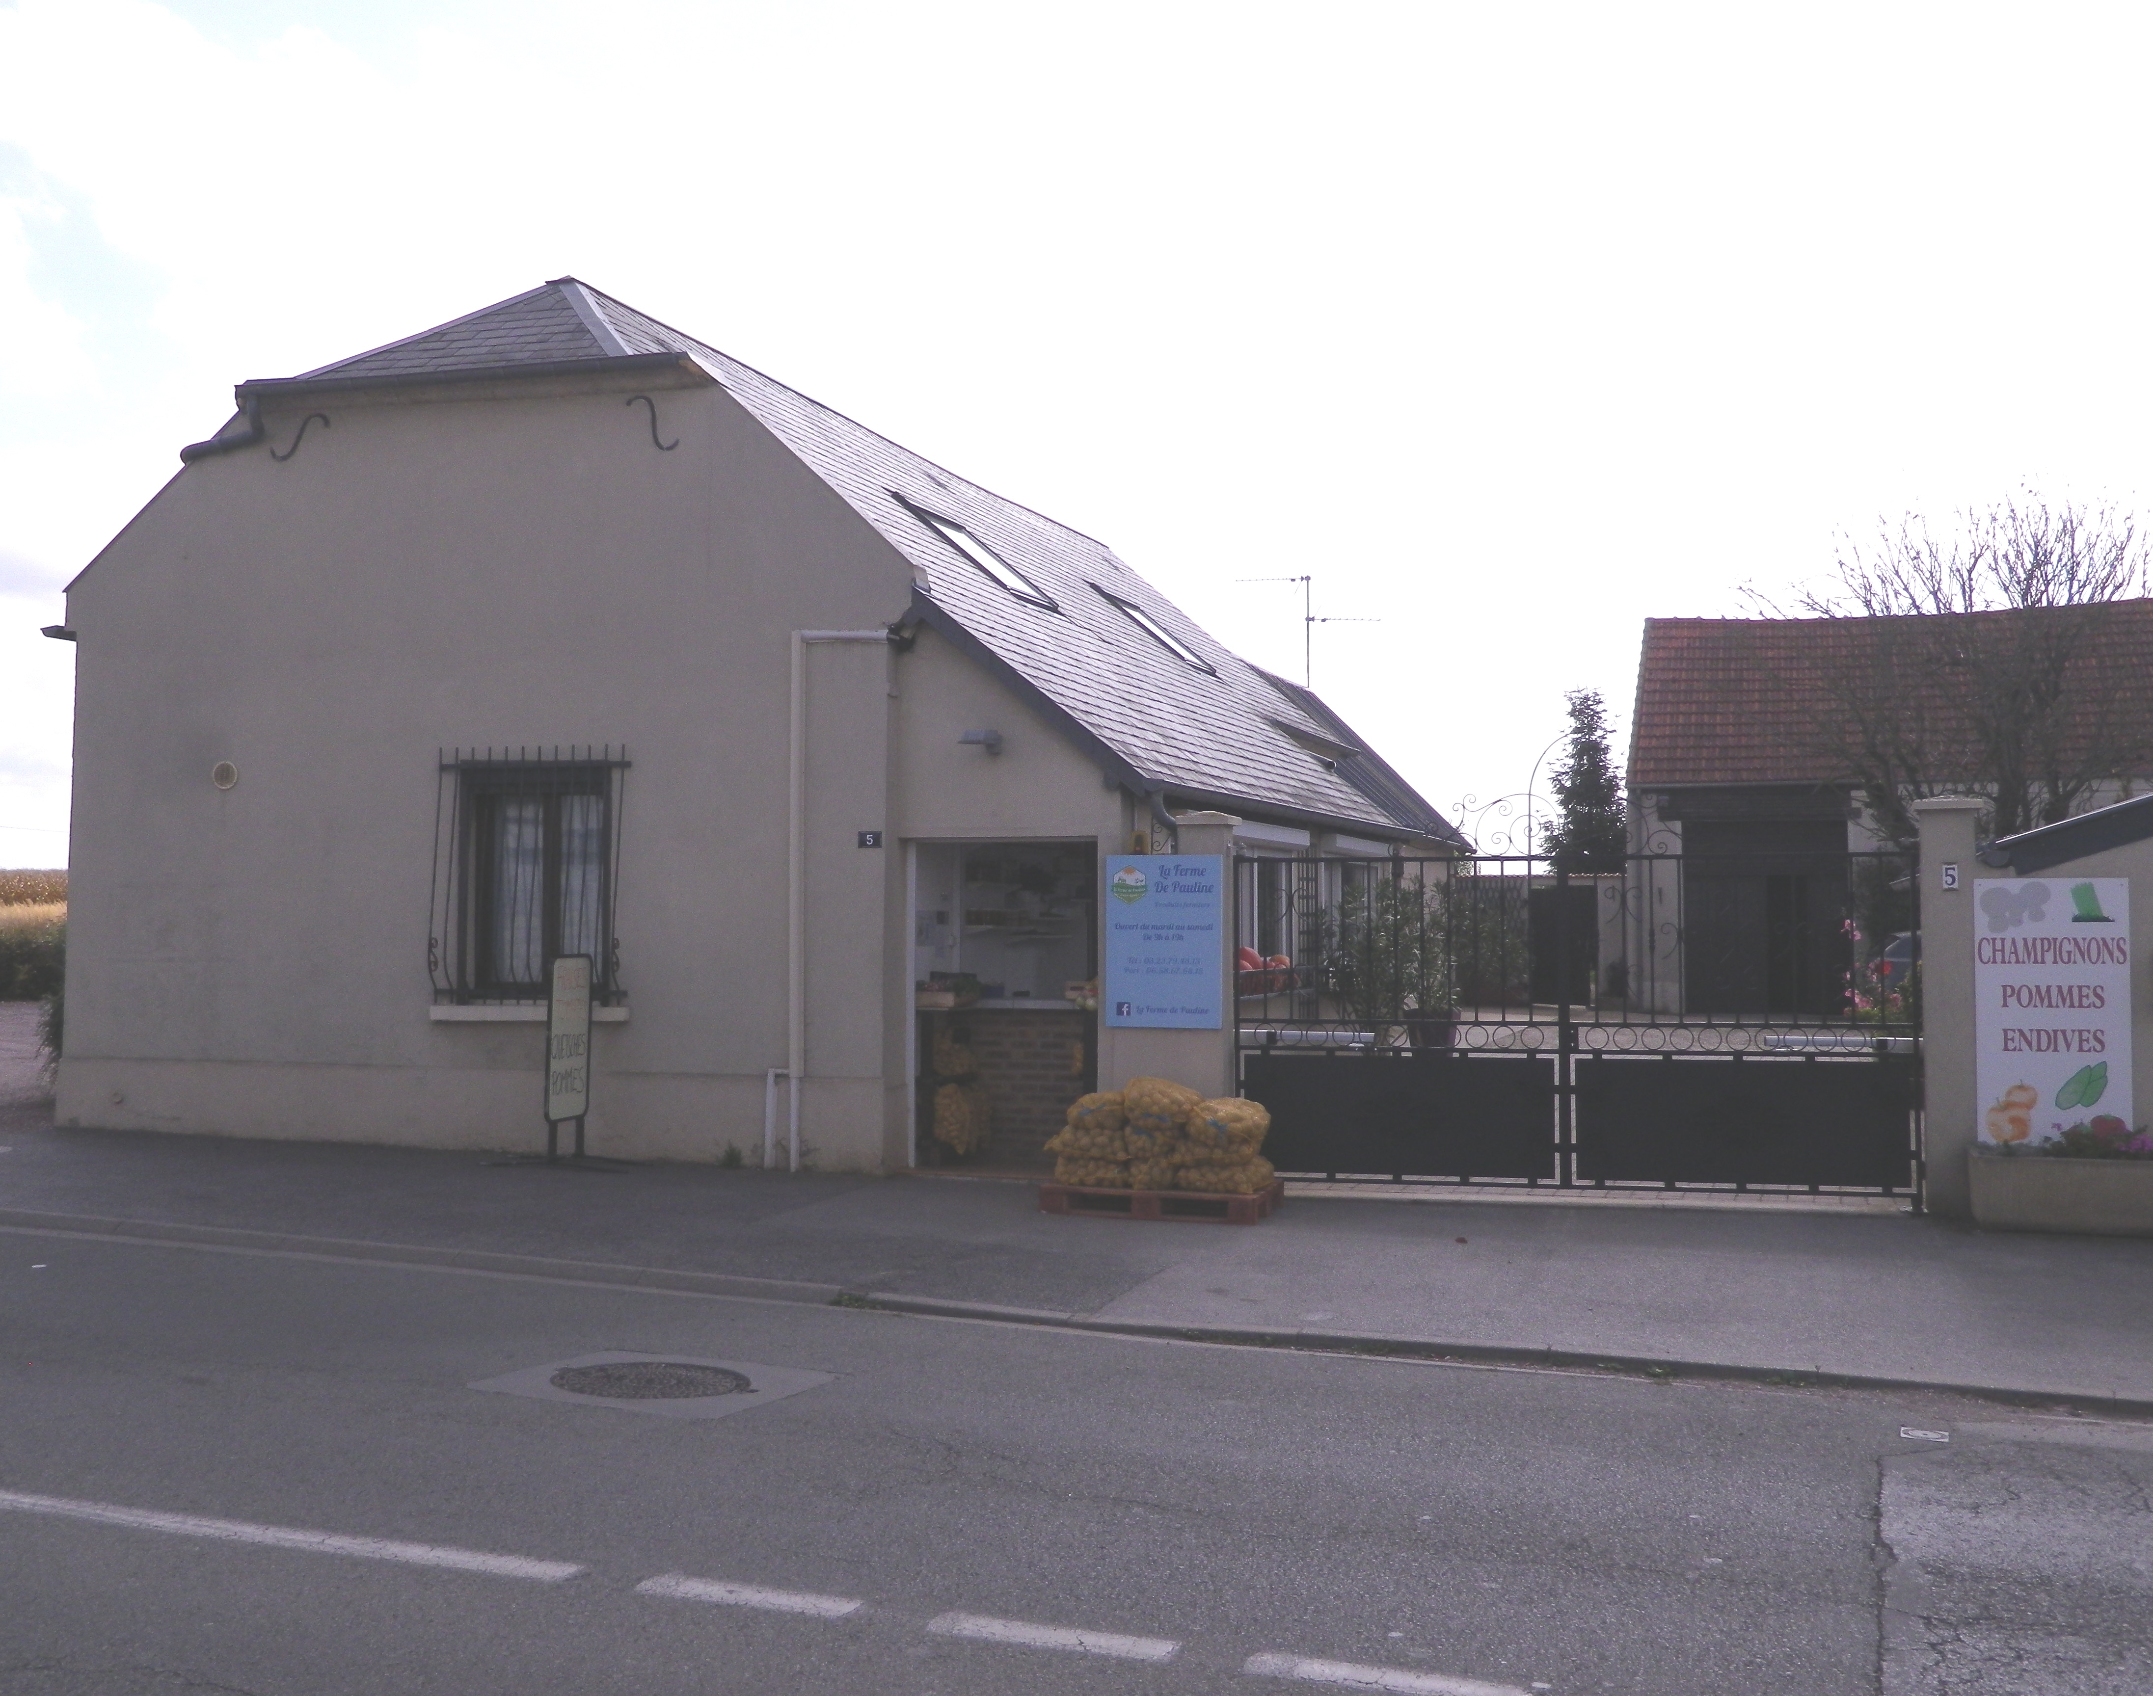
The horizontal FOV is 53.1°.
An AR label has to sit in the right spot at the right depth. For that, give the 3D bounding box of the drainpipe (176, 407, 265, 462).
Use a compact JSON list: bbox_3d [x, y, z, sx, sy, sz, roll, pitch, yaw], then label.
[{"bbox_3d":[-5.781,-2.786,14.590,0.570,0.340,0.220,-1,-2,16],"label":"drainpipe"}]

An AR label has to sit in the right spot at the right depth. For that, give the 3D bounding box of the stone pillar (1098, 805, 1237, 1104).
[{"bbox_3d":[0.540,0.915,12.911,0.800,2.250,0.380,-1,-2,16],"label":"stone pillar"}]

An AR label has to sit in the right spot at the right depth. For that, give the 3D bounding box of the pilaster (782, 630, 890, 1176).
[{"bbox_3d":[-1.497,0.321,13.795,0.710,3.441,0.260,0,-3,13],"label":"pilaster"}]

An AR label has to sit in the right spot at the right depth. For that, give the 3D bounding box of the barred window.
[{"bbox_3d":[-3.527,0.177,13.905,1.300,1.620,0.270,-1,-2,16],"label":"barred window"}]

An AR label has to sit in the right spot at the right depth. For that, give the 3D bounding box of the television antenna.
[{"bbox_3d":[2.866,-2.702,26.800,1.720,1.420,0.500,-1,-2,16],"label":"television antenna"}]

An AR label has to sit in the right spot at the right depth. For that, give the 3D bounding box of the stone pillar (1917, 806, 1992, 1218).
[{"bbox_3d":[4.805,0.874,11.846,0.360,2.290,0.360,-1,-2,16],"label":"stone pillar"}]

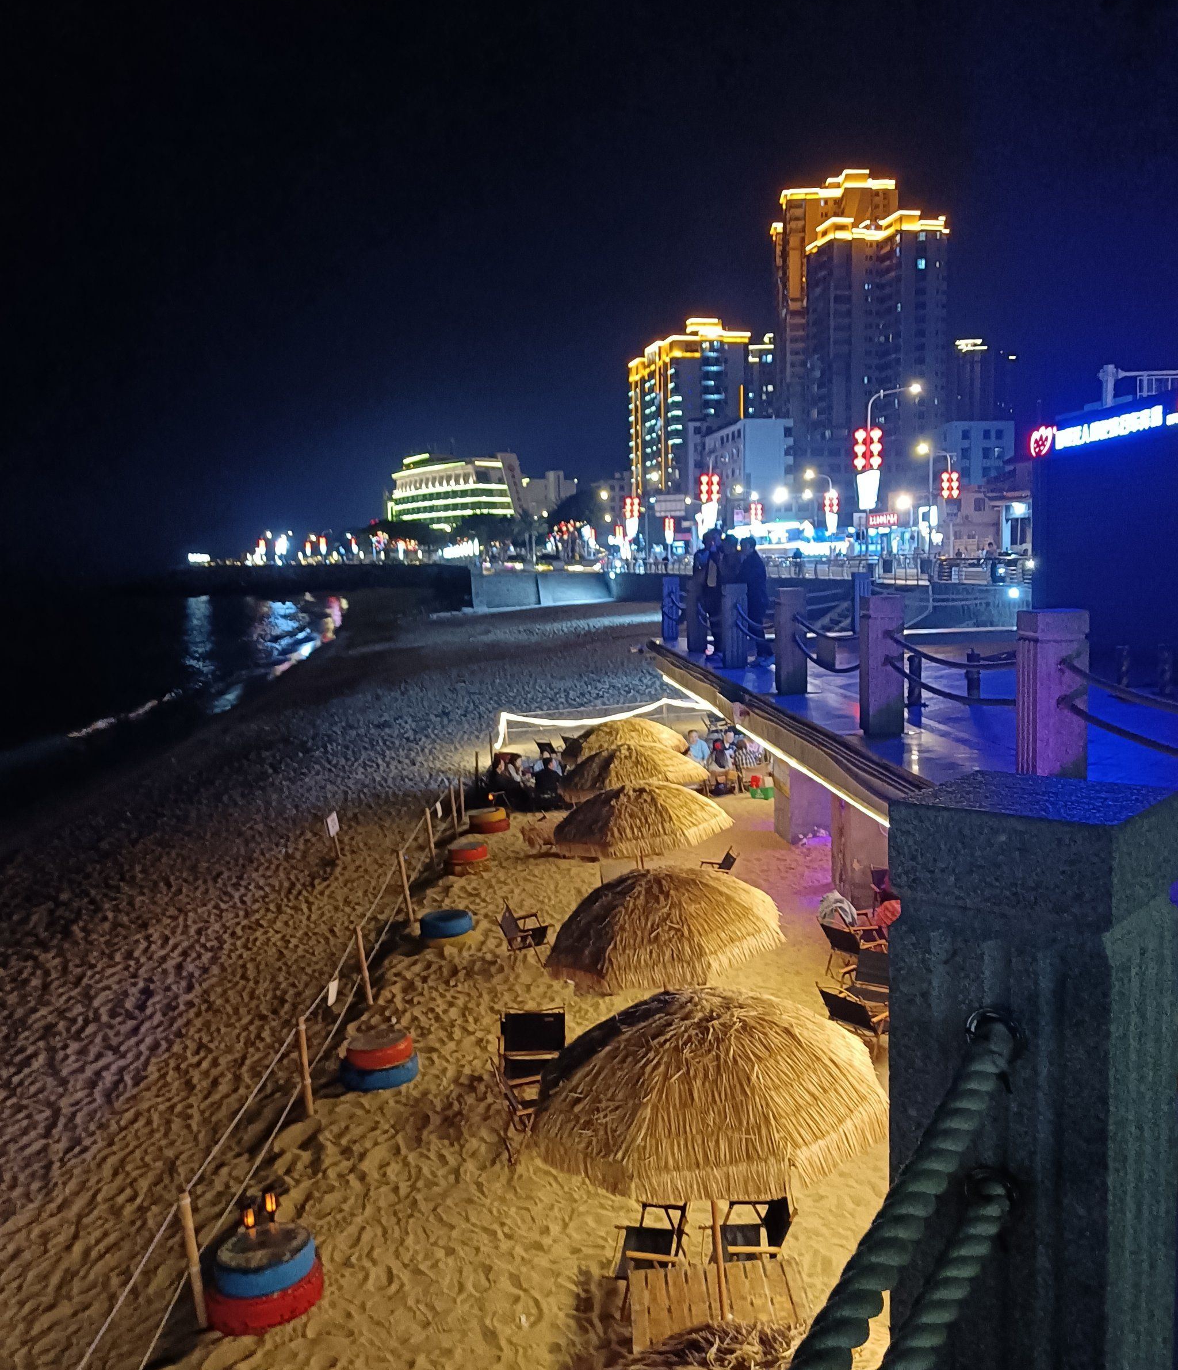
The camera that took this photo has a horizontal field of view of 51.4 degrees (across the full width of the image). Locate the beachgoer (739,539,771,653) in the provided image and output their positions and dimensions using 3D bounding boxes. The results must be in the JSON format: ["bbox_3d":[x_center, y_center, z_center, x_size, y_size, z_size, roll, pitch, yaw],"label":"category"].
[{"bbox_3d":[2.225,-1.144,16.421,0.360,1.690,0.500,-1,6,0],"label":"beachgoer"}]

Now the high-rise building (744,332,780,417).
[{"bbox_3d":[71.394,-92.384,480.000,26.000,90.211,20.000,0,6,17],"label":"high-rise building"}]

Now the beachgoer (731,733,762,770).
[{"bbox_3d":[3.269,1.639,25.284,0.520,1.100,0.750,-2,6,-7],"label":"beachgoer"}]

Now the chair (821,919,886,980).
[{"bbox_3d":[2.500,2.472,11.450,0.490,0.640,0.530,-6,7,-37],"label":"chair"}]

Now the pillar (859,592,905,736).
[{"bbox_3d":[2.324,-0.162,9.689,0.270,1.080,0.270,-2,6,-4],"label":"pillar"}]

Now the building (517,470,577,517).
[{"bbox_3d":[-12.119,-48.685,368.996,19.000,30.061,15.000,0,6,11],"label":"building"}]

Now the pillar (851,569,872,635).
[{"bbox_3d":[4.708,-1.402,21.185,0.270,1.080,0.270,-2,6,-4],"label":"pillar"}]

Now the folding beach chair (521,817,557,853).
[{"bbox_3d":[-0.718,2.216,17.700,0.490,0.640,0.530,-1,6,9],"label":"folding beach chair"}]

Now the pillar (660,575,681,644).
[{"bbox_3d":[1.432,-1.326,21.250,0.290,1.120,0.290,-2,6,-5],"label":"pillar"}]

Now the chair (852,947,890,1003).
[{"bbox_3d":[2.440,2.584,10.380,0.530,0.640,0.490,3,7,37],"label":"chair"}]

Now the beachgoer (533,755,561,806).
[{"bbox_3d":[-0.794,1.881,23.741,0.520,1.100,0.750,0,6,9],"label":"beachgoer"}]

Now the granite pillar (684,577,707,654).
[{"bbox_3d":[1.646,-1.055,18.739,0.290,1.090,0.290,-2,6,-4],"label":"granite pillar"}]

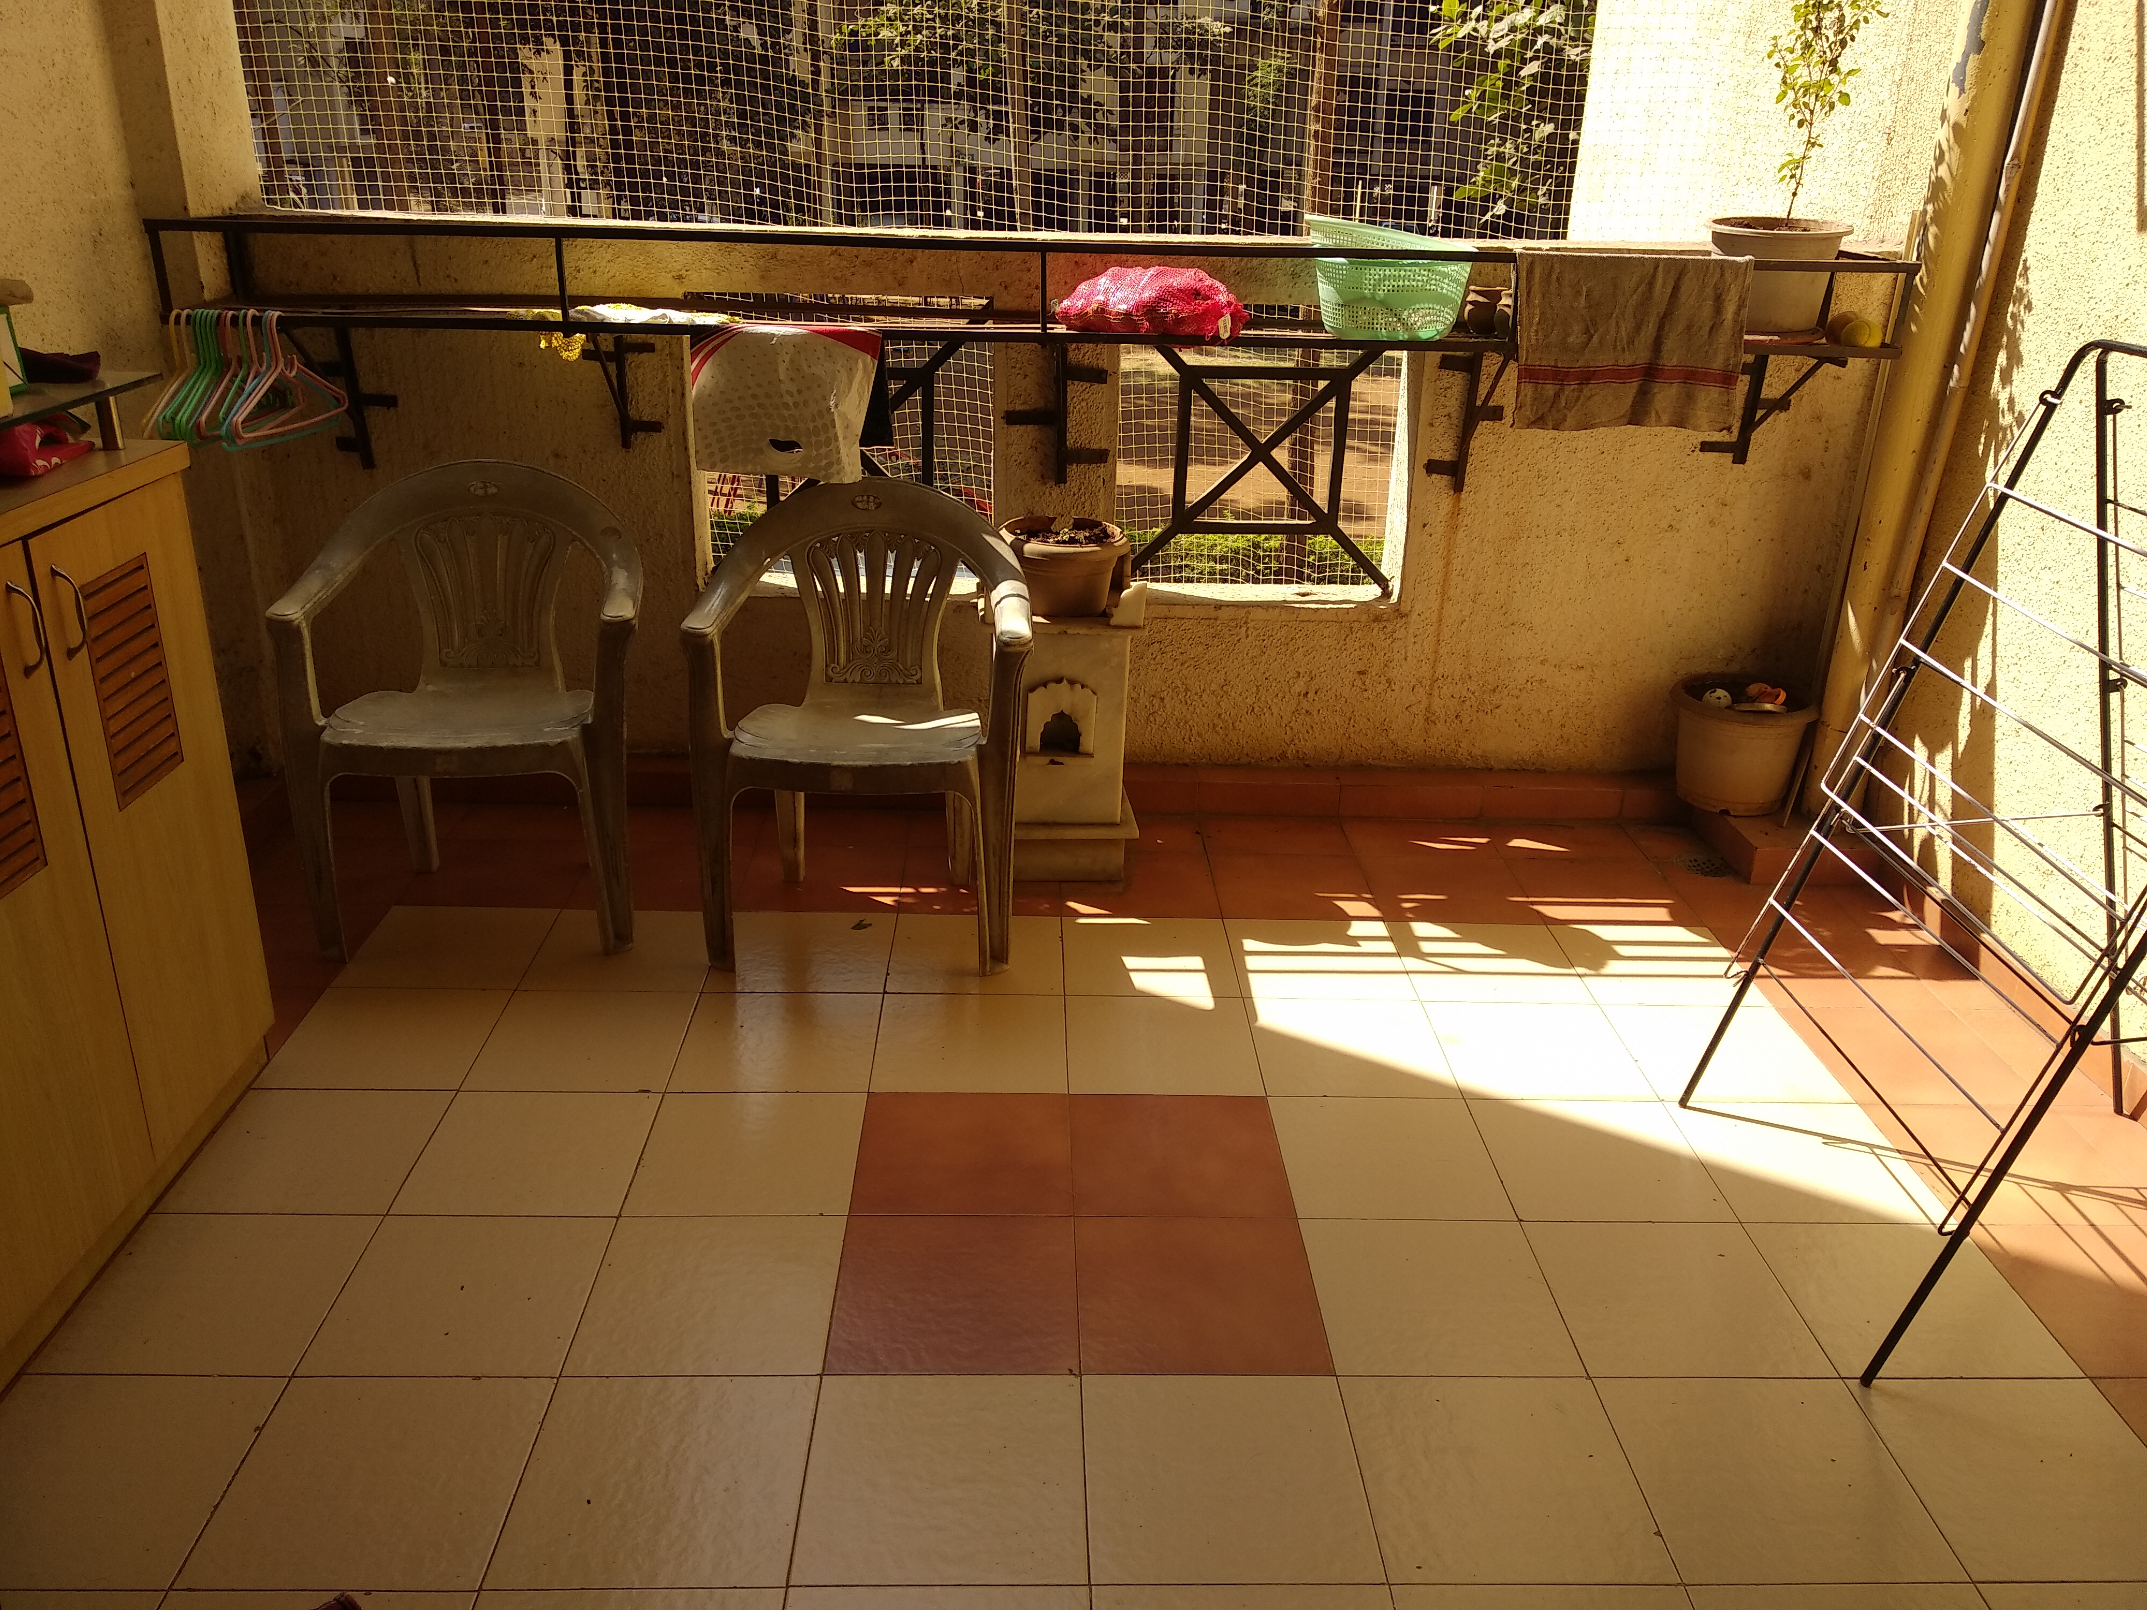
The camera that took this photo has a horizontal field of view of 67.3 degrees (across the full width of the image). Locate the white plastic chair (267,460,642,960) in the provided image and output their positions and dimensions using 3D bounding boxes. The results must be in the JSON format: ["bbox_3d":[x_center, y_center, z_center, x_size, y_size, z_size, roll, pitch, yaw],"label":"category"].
[{"bbox_3d":[-1.005,-0.176,2.824,0.570,0.785,0.520,-1,23,-8],"label":"white plastic chair"}]

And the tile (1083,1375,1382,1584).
[{"bbox_3d":[0.166,0.739,1.773,0.305,0.010,0.305,1,22,-2],"label":"tile"}]

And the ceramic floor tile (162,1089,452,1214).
[{"bbox_3d":[-1.062,0.484,2.269,0.300,0.010,0.298,1,23,-2],"label":"ceramic floor tile"}]

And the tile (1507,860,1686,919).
[{"bbox_3d":[1.051,0.179,3.245,0.306,0.012,0.306,1,22,-2],"label":"tile"}]

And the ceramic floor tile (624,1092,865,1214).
[{"bbox_3d":[-0.460,0.498,2.306,0.305,0.010,0.305,1,22,-2],"label":"ceramic floor tile"}]

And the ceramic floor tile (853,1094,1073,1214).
[{"bbox_3d":[-0.156,0.503,2.322,0.302,0.010,0.302,1,22,-2],"label":"ceramic floor tile"}]

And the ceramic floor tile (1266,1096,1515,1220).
[{"bbox_3d":[0.454,0.512,2.339,0.305,0.010,0.305,1,22,-2],"label":"ceramic floor tile"}]

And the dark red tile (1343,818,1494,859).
[{"bbox_3d":[0.732,0.077,3.402,0.306,0.010,0.182,1,23,-2],"label":"dark red tile"}]

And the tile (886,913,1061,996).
[{"bbox_3d":[-0.172,0.272,2.886,0.302,0.010,0.302,1,22,-2],"label":"tile"}]

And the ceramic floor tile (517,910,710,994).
[{"bbox_3d":[-0.782,0.263,2.865,0.302,0.010,0.302,1,22,-2],"label":"ceramic floor tile"}]

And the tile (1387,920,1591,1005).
[{"bbox_3d":[0.738,0.283,2.885,0.300,0.010,0.298,1,23,-2],"label":"tile"}]

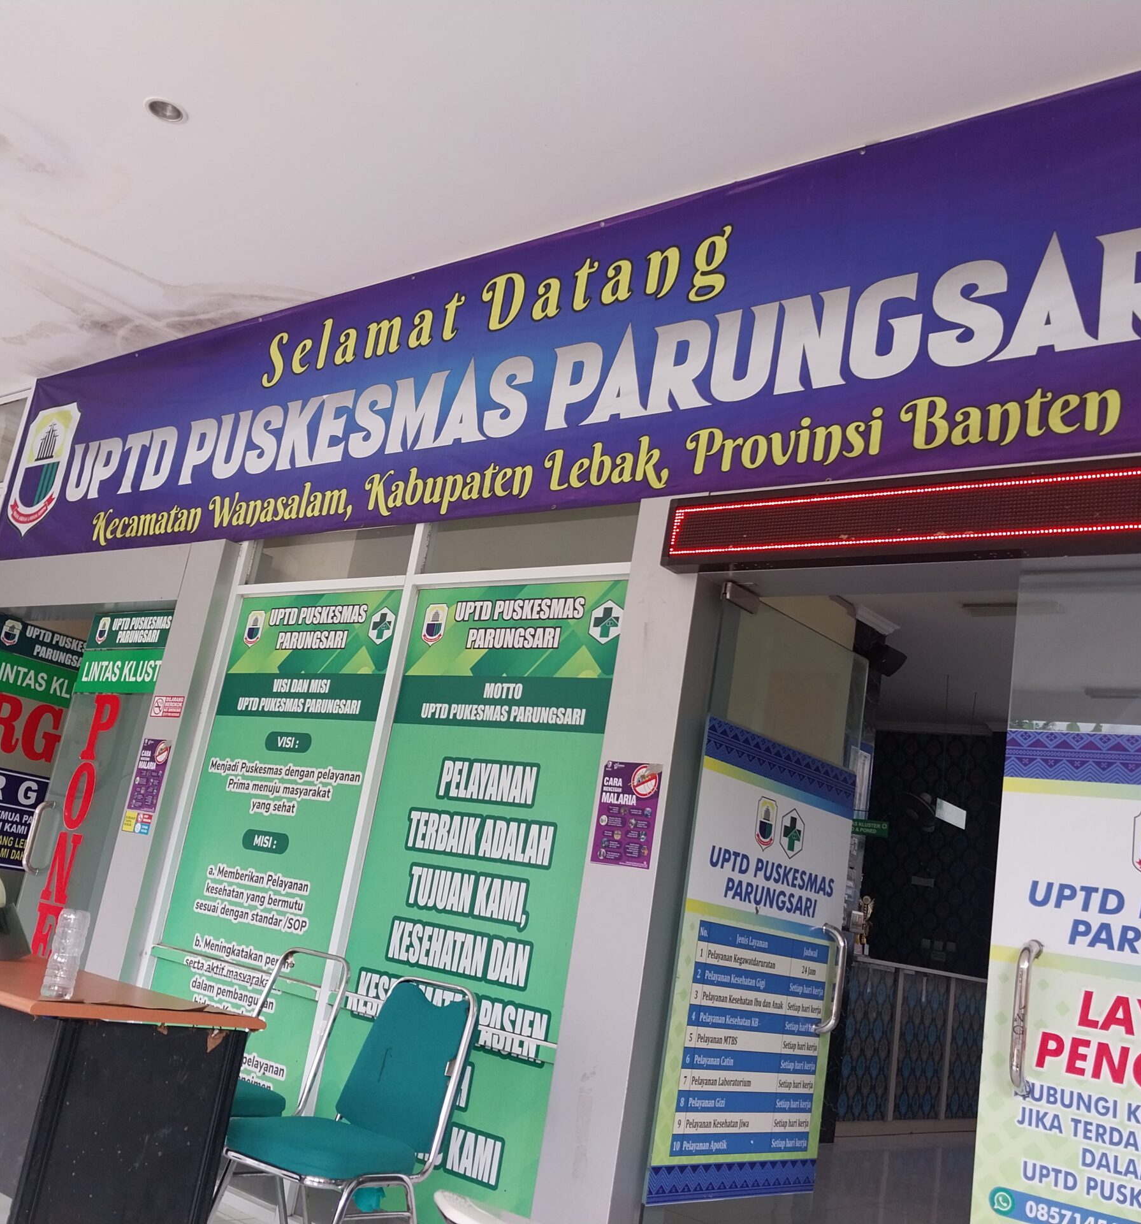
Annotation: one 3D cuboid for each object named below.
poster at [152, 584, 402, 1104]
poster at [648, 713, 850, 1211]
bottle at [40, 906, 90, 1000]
[{"bbox_3d":[-1.159,0.906,4.640,0.983,2.052,0.020,-1,-18,37],"label":"poster"},{"bbox_3d":[0.609,1.106,3.864,0.020,1.379,0.900,-3,-19,42],"label":"poster"},{"bbox_3d":[-1.197,0.811,2.924,0.072,0.205,0.072,-1,-18,37],"label":"bottle"}]

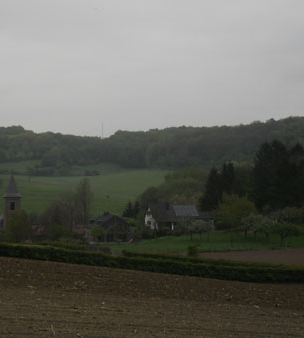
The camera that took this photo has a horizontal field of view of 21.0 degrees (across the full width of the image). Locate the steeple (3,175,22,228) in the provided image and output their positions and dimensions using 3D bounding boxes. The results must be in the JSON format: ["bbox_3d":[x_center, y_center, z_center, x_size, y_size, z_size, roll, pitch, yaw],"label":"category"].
[{"bbox_3d":[-45.120,11.320,265.000,5.500,19.000,5.500,0,0,-19],"label":"steeple"}]

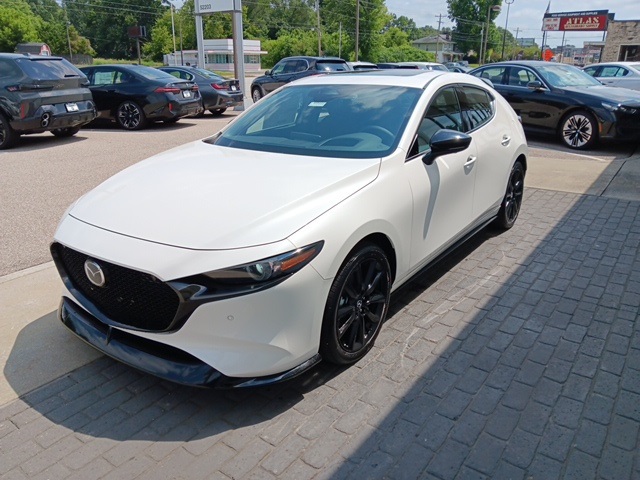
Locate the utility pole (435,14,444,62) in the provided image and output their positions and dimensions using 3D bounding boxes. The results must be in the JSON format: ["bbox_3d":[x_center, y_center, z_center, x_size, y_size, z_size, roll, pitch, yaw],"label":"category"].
[{"bbox_3d":[20.126,-32.718,81.702,1.700,10.300,0.400,4,20,12],"label":"utility pole"}]

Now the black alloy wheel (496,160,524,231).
[{"bbox_3d":[1.747,-0.429,4.575,0.220,0.650,0.650,14,24,34],"label":"black alloy wheel"}]

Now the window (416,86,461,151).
[{"bbox_3d":[0.791,-0.826,3.213,0.080,0.390,0.970,-17,5,40],"label":"window"}]

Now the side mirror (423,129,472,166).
[{"bbox_3d":[0.777,-0.571,2.921,0.230,0.190,0.180,13,23,34],"label":"side mirror"}]

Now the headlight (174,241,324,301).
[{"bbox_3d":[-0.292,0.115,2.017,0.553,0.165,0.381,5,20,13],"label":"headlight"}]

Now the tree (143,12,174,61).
[{"bbox_3d":[-26.206,-33.021,78.000,5.200,7.200,5.200,-8,21,-20],"label":"tree"}]

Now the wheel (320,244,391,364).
[{"bbox_3d":[0.138,0.305,2.495,0.225,0.650,0.650,13,23,34],"label":"wheel"}]

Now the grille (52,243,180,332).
[{"bbox_3d":[-0.980,0.208,2.231,0.930,0.310,0.150,14,24,34],"label":"grille"}]

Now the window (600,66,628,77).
[{"bbox_3d":[10.844,-6.204,17.700,0.950,0.360,0.140,5,20,13],"label":"window"}]

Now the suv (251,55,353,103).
[{"bbox_3d":[-0.880,-6.380,19.300,1.970,1.740,4.880,-16,25,-37],"label":"suv"}]

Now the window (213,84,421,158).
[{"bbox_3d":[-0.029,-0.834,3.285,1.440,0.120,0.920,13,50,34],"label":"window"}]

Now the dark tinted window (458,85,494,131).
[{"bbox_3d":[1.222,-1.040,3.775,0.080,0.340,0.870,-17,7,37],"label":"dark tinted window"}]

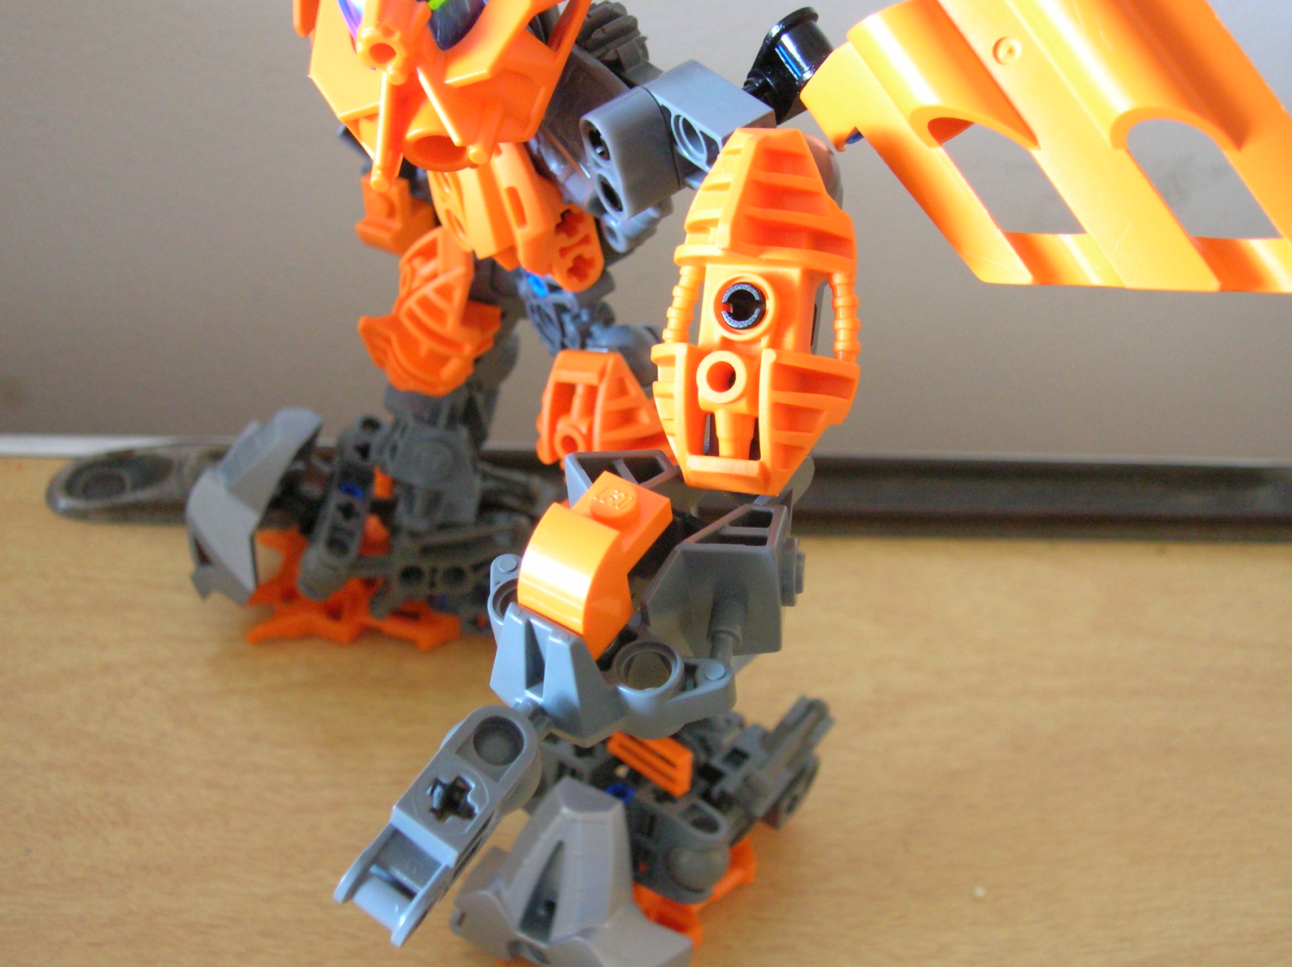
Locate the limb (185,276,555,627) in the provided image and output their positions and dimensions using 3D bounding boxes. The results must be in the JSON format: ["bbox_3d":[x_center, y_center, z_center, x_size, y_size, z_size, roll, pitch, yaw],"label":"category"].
[{"bbox_3d":[-0.053,-0.013,0.292,0.074,0.072,0.045,2,33,1],"label":"limb"}]

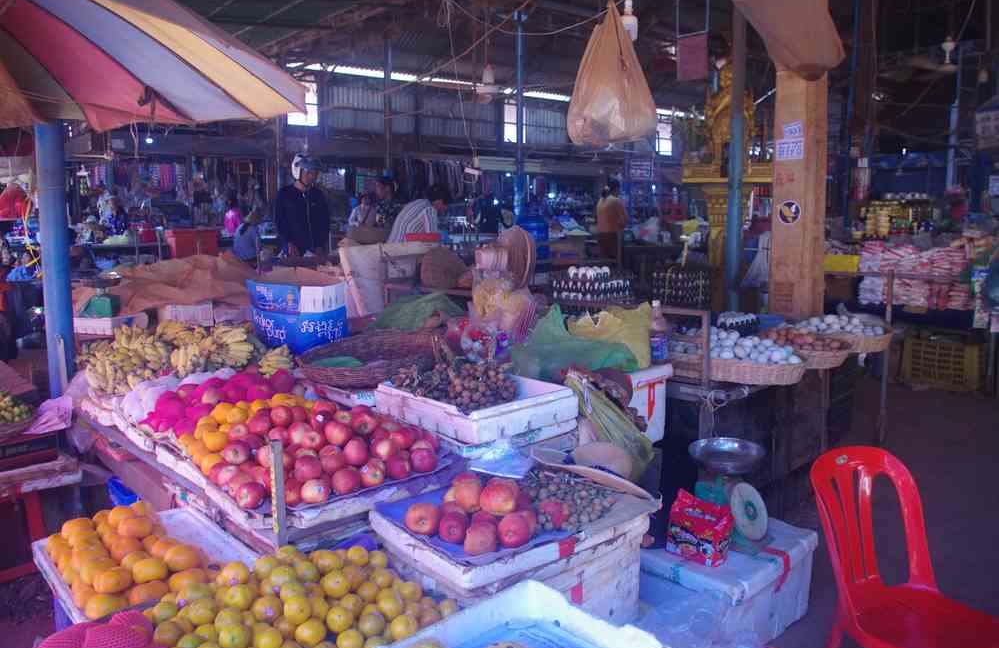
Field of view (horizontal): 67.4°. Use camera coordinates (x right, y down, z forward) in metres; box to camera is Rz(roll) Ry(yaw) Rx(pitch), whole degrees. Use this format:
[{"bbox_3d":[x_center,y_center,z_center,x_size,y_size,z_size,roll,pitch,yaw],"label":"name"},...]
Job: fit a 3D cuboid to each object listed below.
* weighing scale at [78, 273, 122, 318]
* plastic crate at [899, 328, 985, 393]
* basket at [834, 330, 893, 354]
[{"bbox_3d":[-2.656,-0.183,5.000,0.250,0.285,0.220,-1,7,-5],"label":"weighing scale"},{"bbox_3d":[3.924,0.313,6.666,0.570,0.430,0.380,4,8,28],"label":"plastic crate"},{"bbox_3d":[2.146,0.097,4.700,0.600,0.120,0.600,0,7,0],"label":"basket"}]

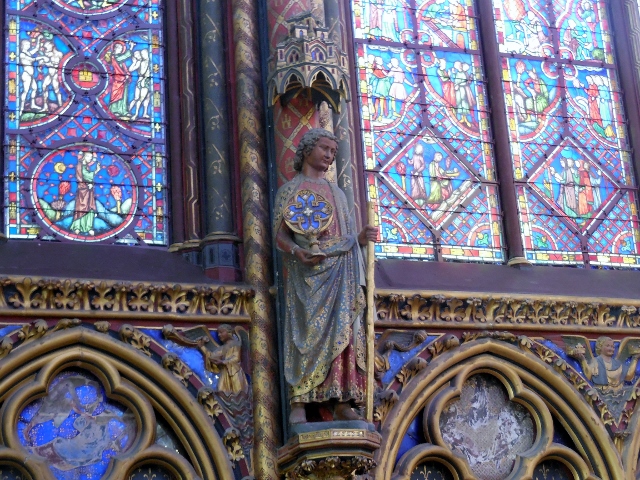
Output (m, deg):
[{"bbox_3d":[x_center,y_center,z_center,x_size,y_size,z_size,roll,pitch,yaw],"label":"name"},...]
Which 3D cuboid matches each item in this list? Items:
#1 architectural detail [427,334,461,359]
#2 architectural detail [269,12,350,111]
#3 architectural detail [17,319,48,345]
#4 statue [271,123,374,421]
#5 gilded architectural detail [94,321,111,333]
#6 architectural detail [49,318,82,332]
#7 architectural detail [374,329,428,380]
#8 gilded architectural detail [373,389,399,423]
[{"bbox_3d":[0.775,0.669,8.126,0.233,0.156,0.100,3,-20,-18],"label":"architectural detail"},{"bbox_3d":[-0.062,-1.093,8.014,0.470,0.580,0.430,3,-20,-18],"label":"architectural detail"},{"bbox_3d":[-1.629,0.519,7.335,0.178,0.153,0.100,3,-20,-18],"label":"architectural detail"},{"bbox_3d":[0.035,0.213,7.559,0.590,1.800,0.440,1,-20,-14],"label":"statue"},{"bbox_3d":[-1.256,0.500,7.474,0.092,0.072,0.090,3,-20,-18],"label":"gilded architectural detail"},{"bbox_3d":[-1.451,0.489,7.409,0.181,0.083,0.090,3,-20,-18],"label":"architectural detail"},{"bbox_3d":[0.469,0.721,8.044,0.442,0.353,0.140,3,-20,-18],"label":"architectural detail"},{"bbox_3d":[0.386,1.005,7.863,0.196,0.210,0.100,3,-20,-18],"label":"gilded architectural detail"}]

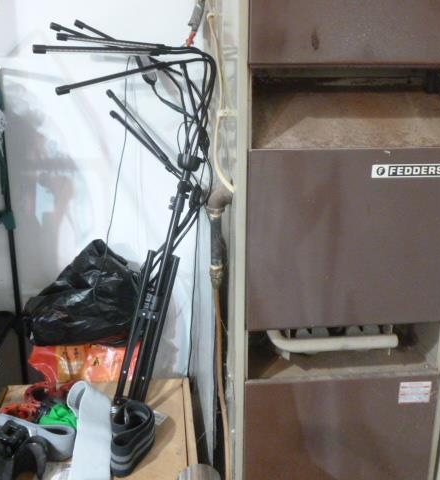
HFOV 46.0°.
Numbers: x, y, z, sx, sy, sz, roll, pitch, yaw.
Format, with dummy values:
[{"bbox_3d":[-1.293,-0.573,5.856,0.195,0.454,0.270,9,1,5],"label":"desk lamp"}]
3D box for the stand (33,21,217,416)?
[{"bbox_3d":[-0.180,-0.026,1.124,0.345,0.820,0.250,0,17,0],"label":"stand"}]

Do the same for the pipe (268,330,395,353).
[{"bbox_3d":[0.249,0.220,1.141,0.295,0.052,0.030,-1,17,-4],"label":"pipe"}]

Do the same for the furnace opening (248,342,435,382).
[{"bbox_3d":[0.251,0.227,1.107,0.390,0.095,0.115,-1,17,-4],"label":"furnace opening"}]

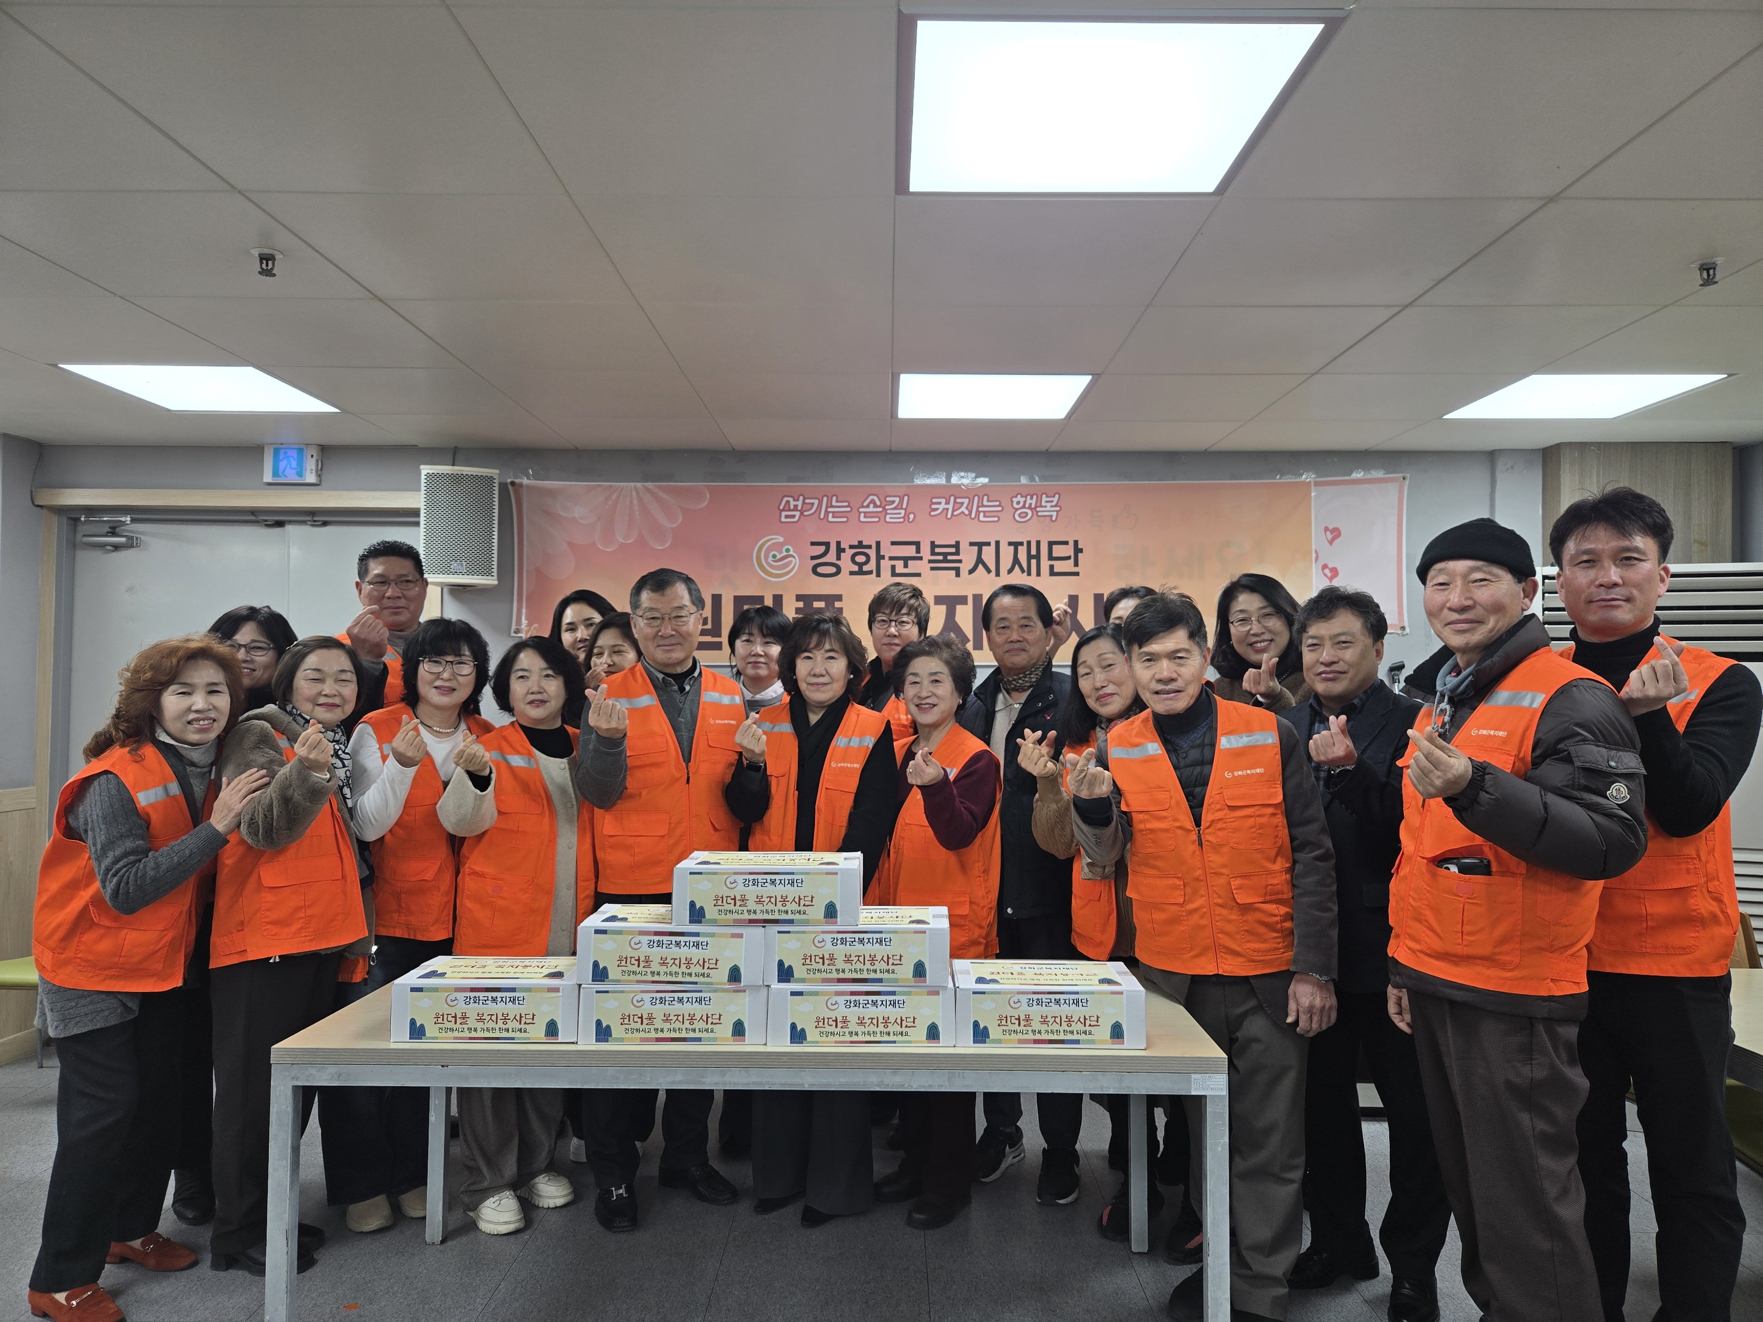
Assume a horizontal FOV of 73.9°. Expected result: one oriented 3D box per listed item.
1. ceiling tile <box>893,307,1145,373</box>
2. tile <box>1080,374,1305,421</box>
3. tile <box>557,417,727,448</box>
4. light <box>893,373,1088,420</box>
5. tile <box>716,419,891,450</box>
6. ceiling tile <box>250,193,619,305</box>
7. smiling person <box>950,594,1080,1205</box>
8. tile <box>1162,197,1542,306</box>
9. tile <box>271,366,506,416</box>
[{"bbox_3d":[0.329,-0.836,3.017,0.600,0.020,0.600,0,-1,0],"label":"ceiling tile"},{"bbox_3d":[0.931,-0.818,3.603,0.600,0.020,0.600,0,-1,0],"label":"tile"},{"bbox_3d":[-0.865,-0.825,4.198,0.600,0.020,0.530,0,-1,0],"label":"tile"},{"bbox_3d":[0.332,-0.838,3.635,0.576,0.040,0.576,0,-1,0],"label":"light"},{"bbox_3d":[-0.265,-0.822,4.208,0.600,0.020,0.540,0,-1,0],"label":"tile"},{"bbox_3d":[-0.874,-0.859,2.441,0.600,0.020,0.600,0,-1,0],"label":"ceiling tile"},{"bbox_3d":[0.399,0.620,3.310,0.480,1.680,0.340,0,-1,12],"label":"smiling person"},{"bbox_3d":[0.927,-0.846,2.430,0.600,0.020,0.600,0,-1,0],"label":"tile"},{"bbox_3d":[-1.468,-0.839,3.637,0.600,0.020,0.600,0,-1,0],"label":"tile"}]

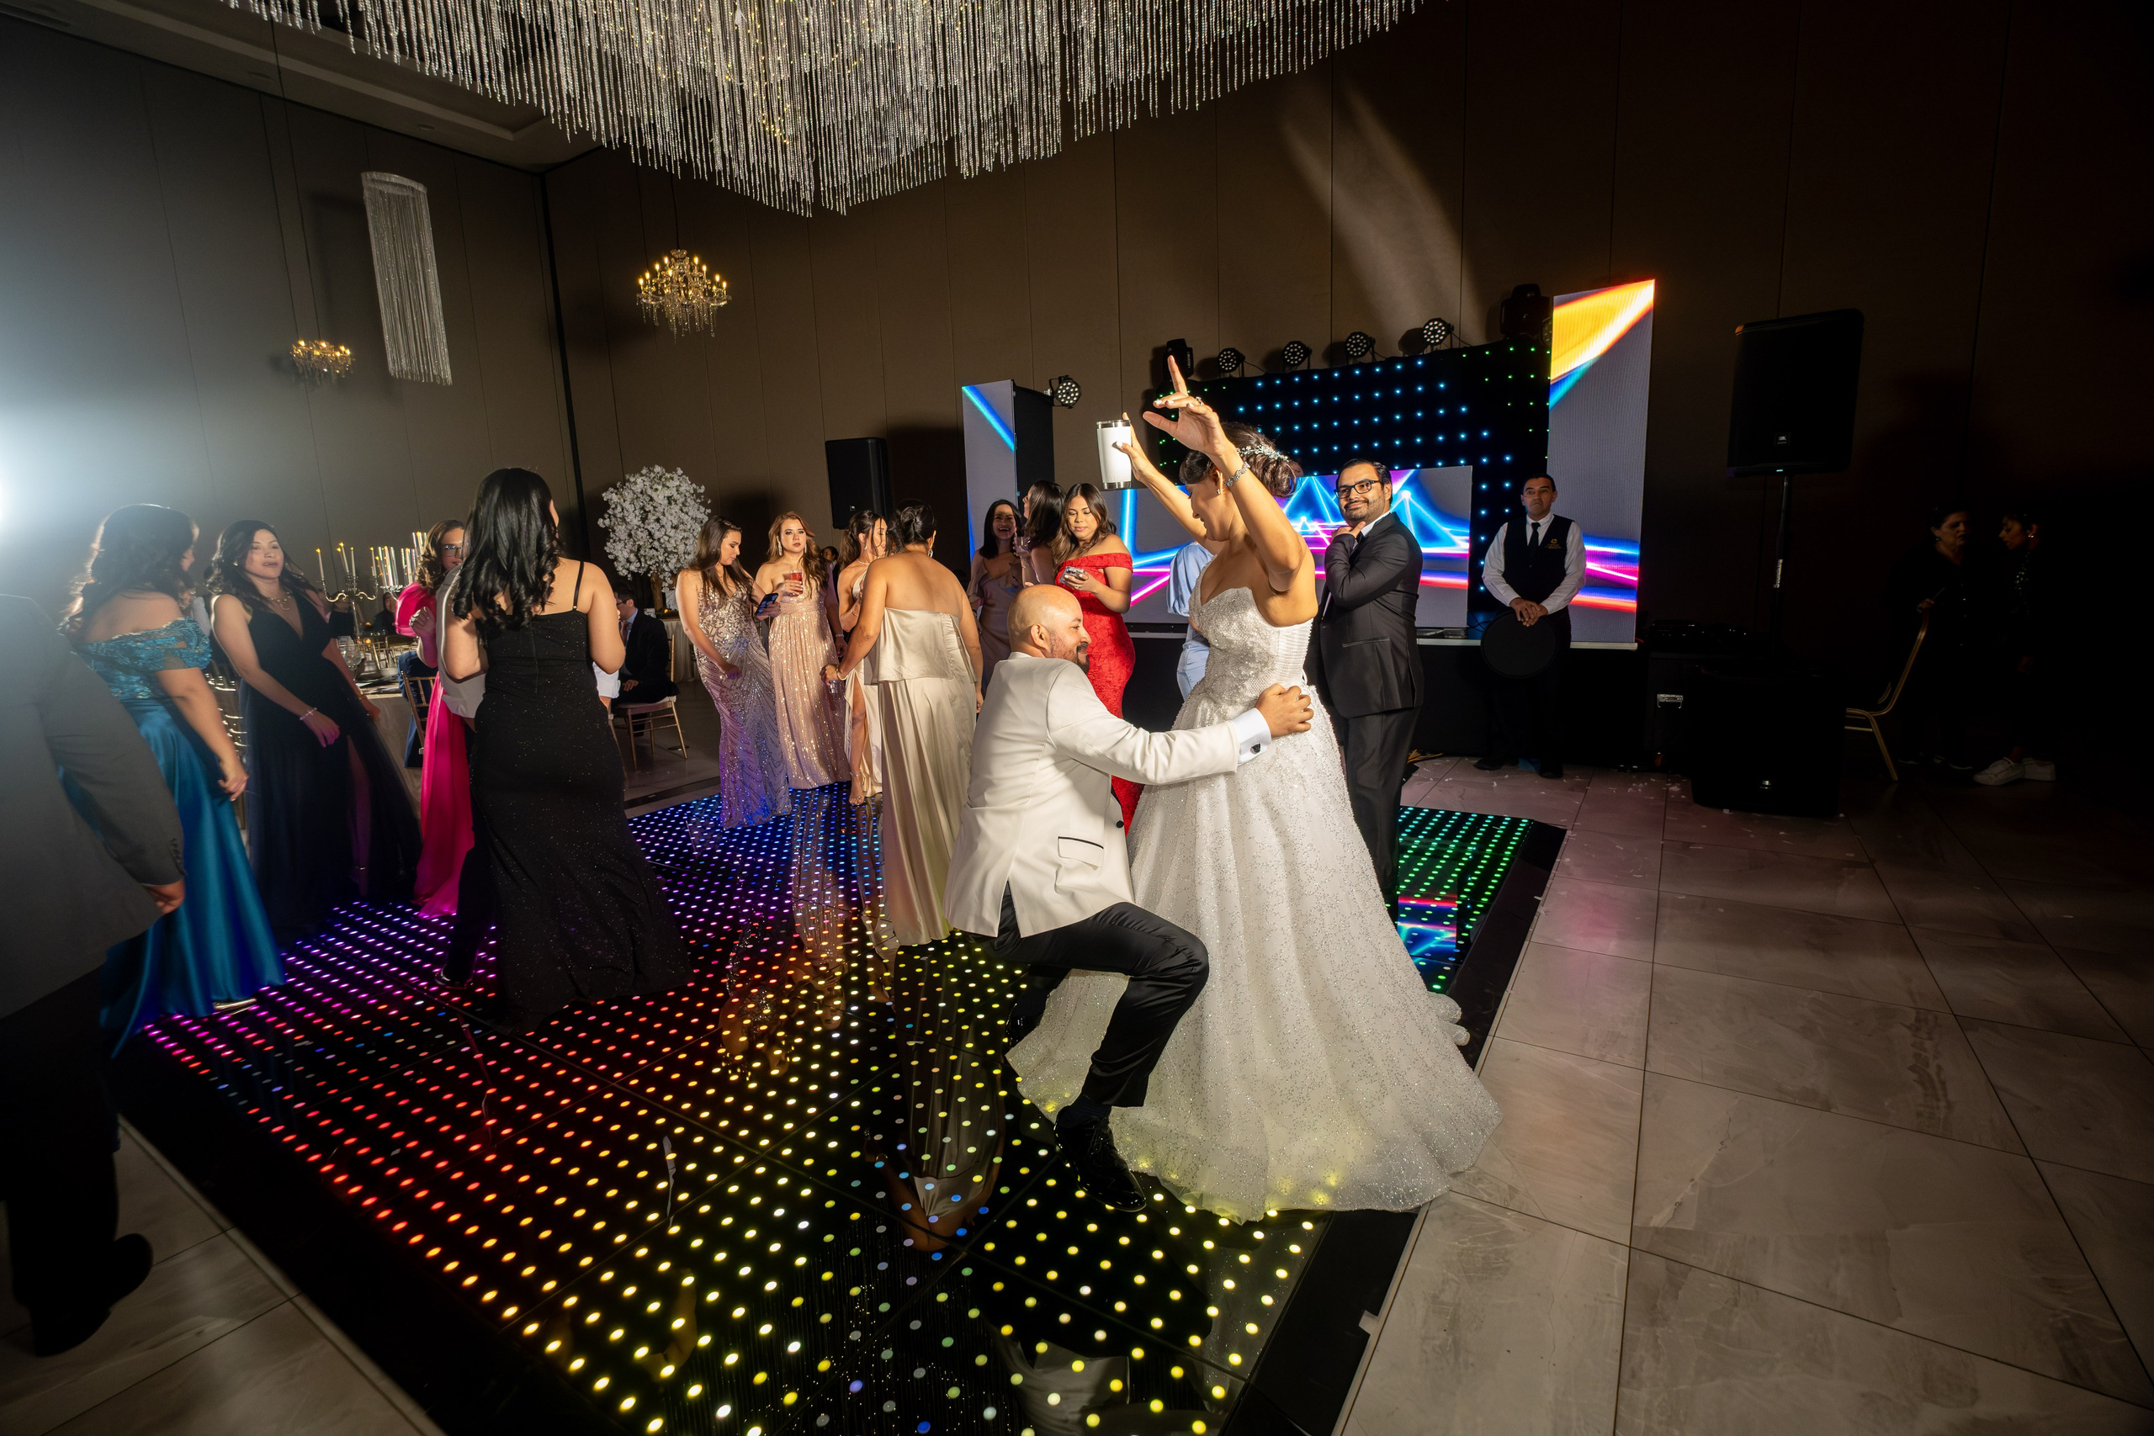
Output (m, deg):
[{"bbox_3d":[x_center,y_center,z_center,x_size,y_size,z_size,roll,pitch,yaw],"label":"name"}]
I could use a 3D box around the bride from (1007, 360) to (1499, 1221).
[{"bbox_3d":[0.422,0.040,2.469,1.220,1.850,1.150,-4,10,-11],"label":"bride"}]

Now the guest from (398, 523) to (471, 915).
[{"bbox_3d":[-2.536,-0.040,4.024,0.520,1.600,0.450,-11,13,-40],"label":"guest"}]

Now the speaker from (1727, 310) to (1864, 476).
[{"bbox_3d":[3.573,-1.583,4.794,0.450,0.705,0.380,4,11,32],"label":"speaker"}]

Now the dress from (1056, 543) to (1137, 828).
[{"bbox_3d":[0.099,-0.118,4.673,0.420,1.340,0.460,7,13,40],"label":"dress"}]

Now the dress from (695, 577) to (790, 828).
[{"bbox_3d":[-1.860,-0.116,5.277,0.480,1.350,0.440,5,12,38],"label":"dress"}]

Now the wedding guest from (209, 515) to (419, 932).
[{"bbox_3d":[-3.094,0.022,3.820,0.520,1.590,0.540,4,12,29],"label":"wedding guest"}]

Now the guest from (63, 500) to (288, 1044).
[{"bbox_3d":[-2.896,0.169,3.039,0.500,1.640,0.540,3,11,26],"label":"guest"}]

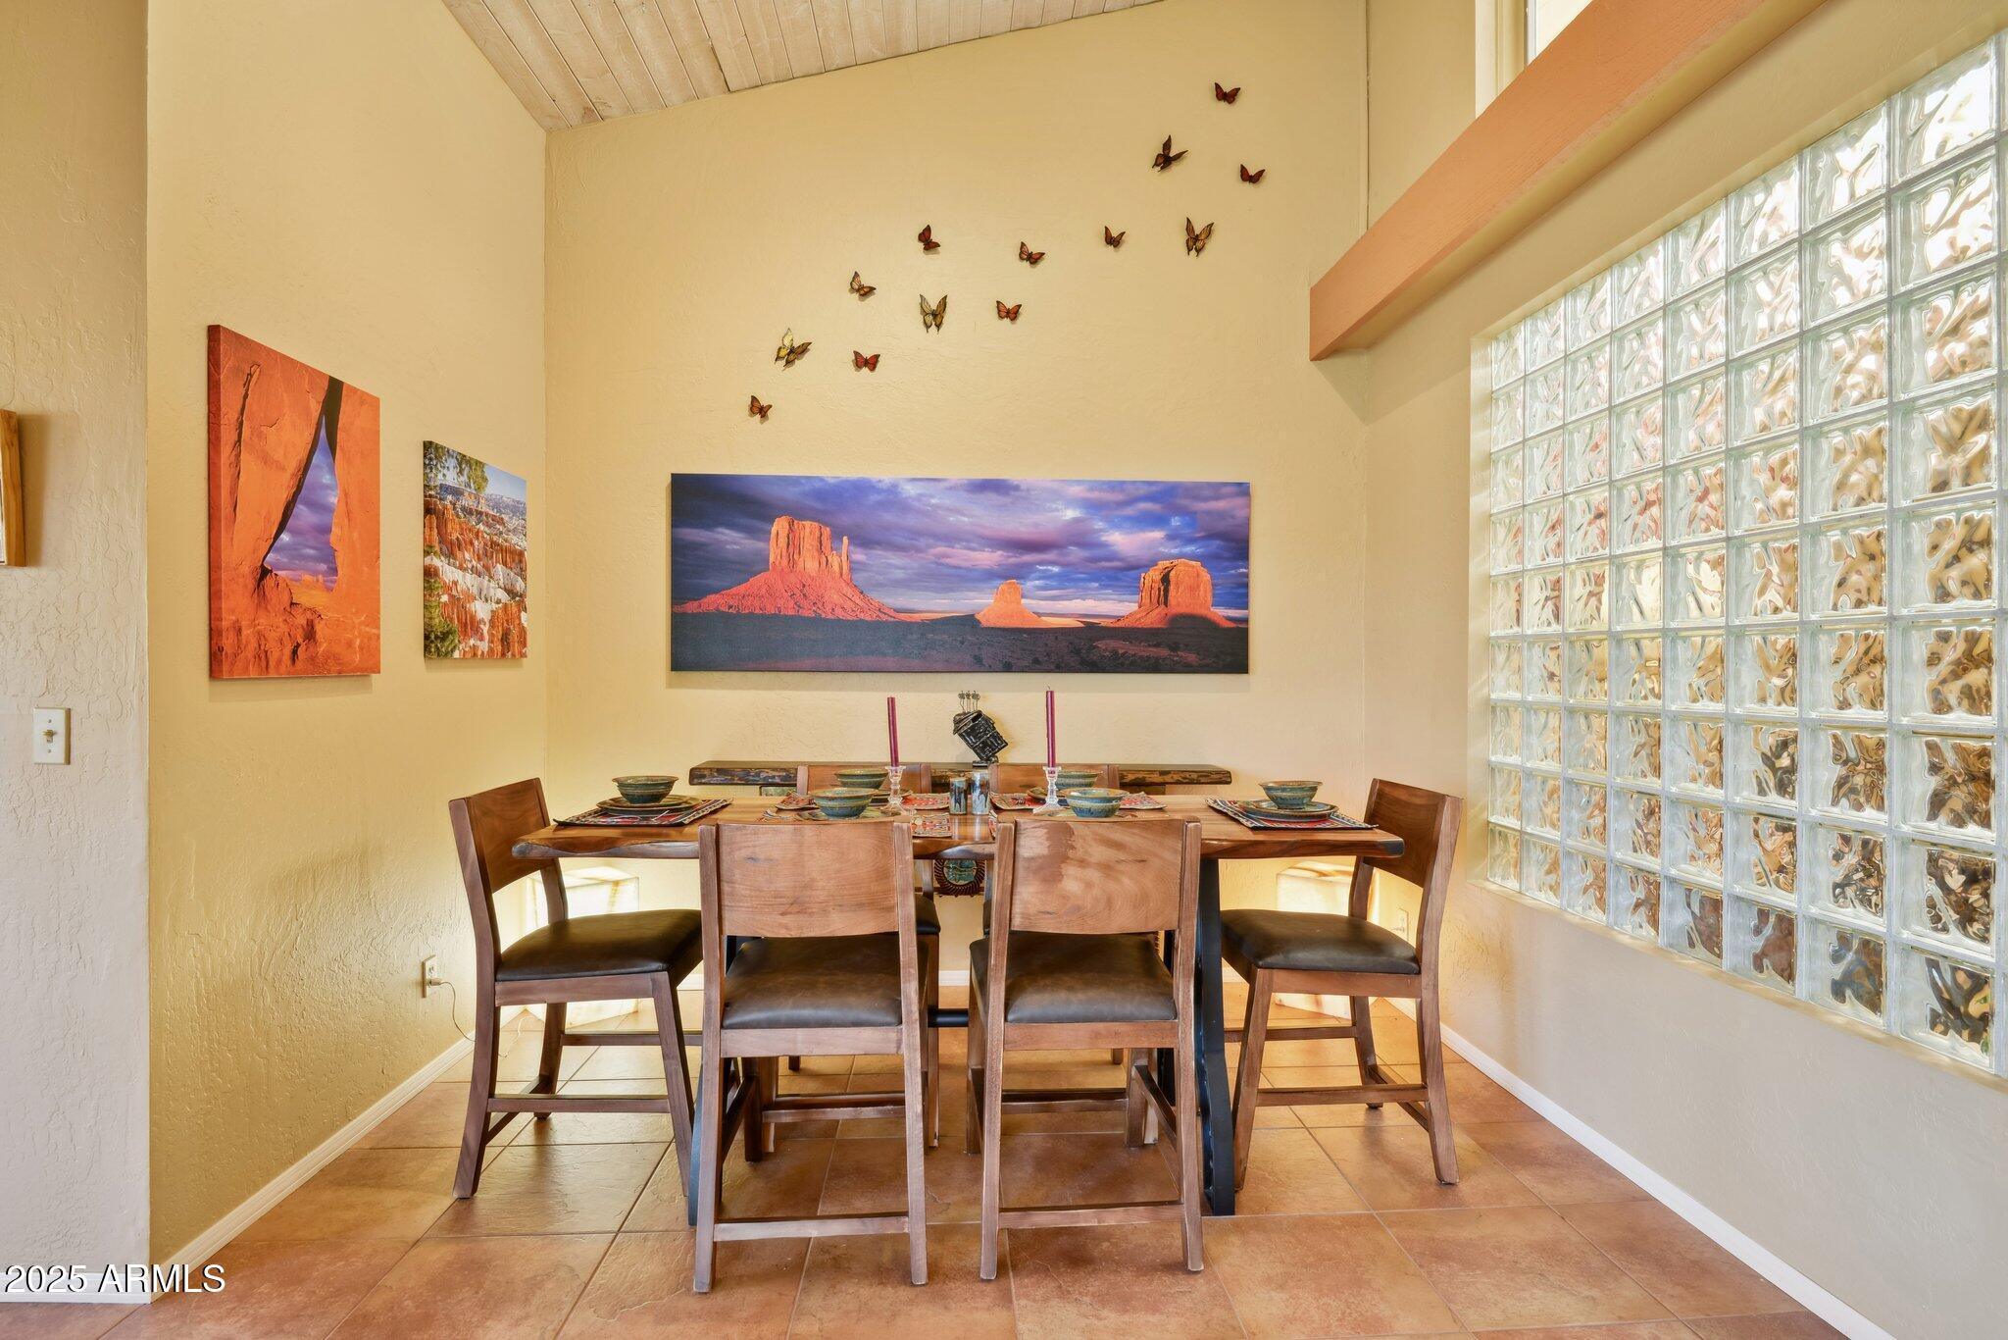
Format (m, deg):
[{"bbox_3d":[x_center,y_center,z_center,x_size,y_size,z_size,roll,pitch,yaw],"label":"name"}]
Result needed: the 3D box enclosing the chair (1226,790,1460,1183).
[{"bbox_3d":[0.875,0.839,2.683,0.600,1.000,0.490,0,0,-3],"label":"chair"}]

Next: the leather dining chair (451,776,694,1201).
[{"bbox_3d":[-1.120,0.831,2.629,0.600,1.000,0.490,0,0,-3],"label":"leather dining chair"}]

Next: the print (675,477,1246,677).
[{"bbox_3d":[-0.160,-0.391,3.981,2.411,0.816,0.036,0,0,-3],"label":"print"}]

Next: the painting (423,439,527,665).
[{"bbox_3d":[-1.840,-0.382,3.334,0.028,0.680,0.680,0,0,-3],"label":"painting"}]

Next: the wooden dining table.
[{"bbox_3d":[-0.094,0.871,2.632,2.090,0.930,0.800,0,0,-3],"label":"wooden dining table"}]

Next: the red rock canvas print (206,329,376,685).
[{"bbox_3d":[-1.786,-0.379,2.422,0.031,0.788,0.591,0,0,-3],"label":"red rock canvas print"}]

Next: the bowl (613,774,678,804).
[{"bbox_3d":[-0.993,0.330,2.627,0.180,0.065,0.180,0,0,-3],"label":"bowl"}]

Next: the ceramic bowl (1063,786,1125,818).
[{"bbox_3d":[0.240,0.349,2.497,0.168,0.063,0.168,0,0,0],"label":"ceramic bowl"}]

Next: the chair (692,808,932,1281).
[{"bbox_3d":[-0.427,0.834,2.338,0.490,1.000,0.600,0,0,-3],"label":"chair"}]

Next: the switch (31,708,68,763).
[{"bbox_3d":[-1.977,0.138,1.967,0.072,0.117,0.016,0,0,-3],"label":"switch"}]

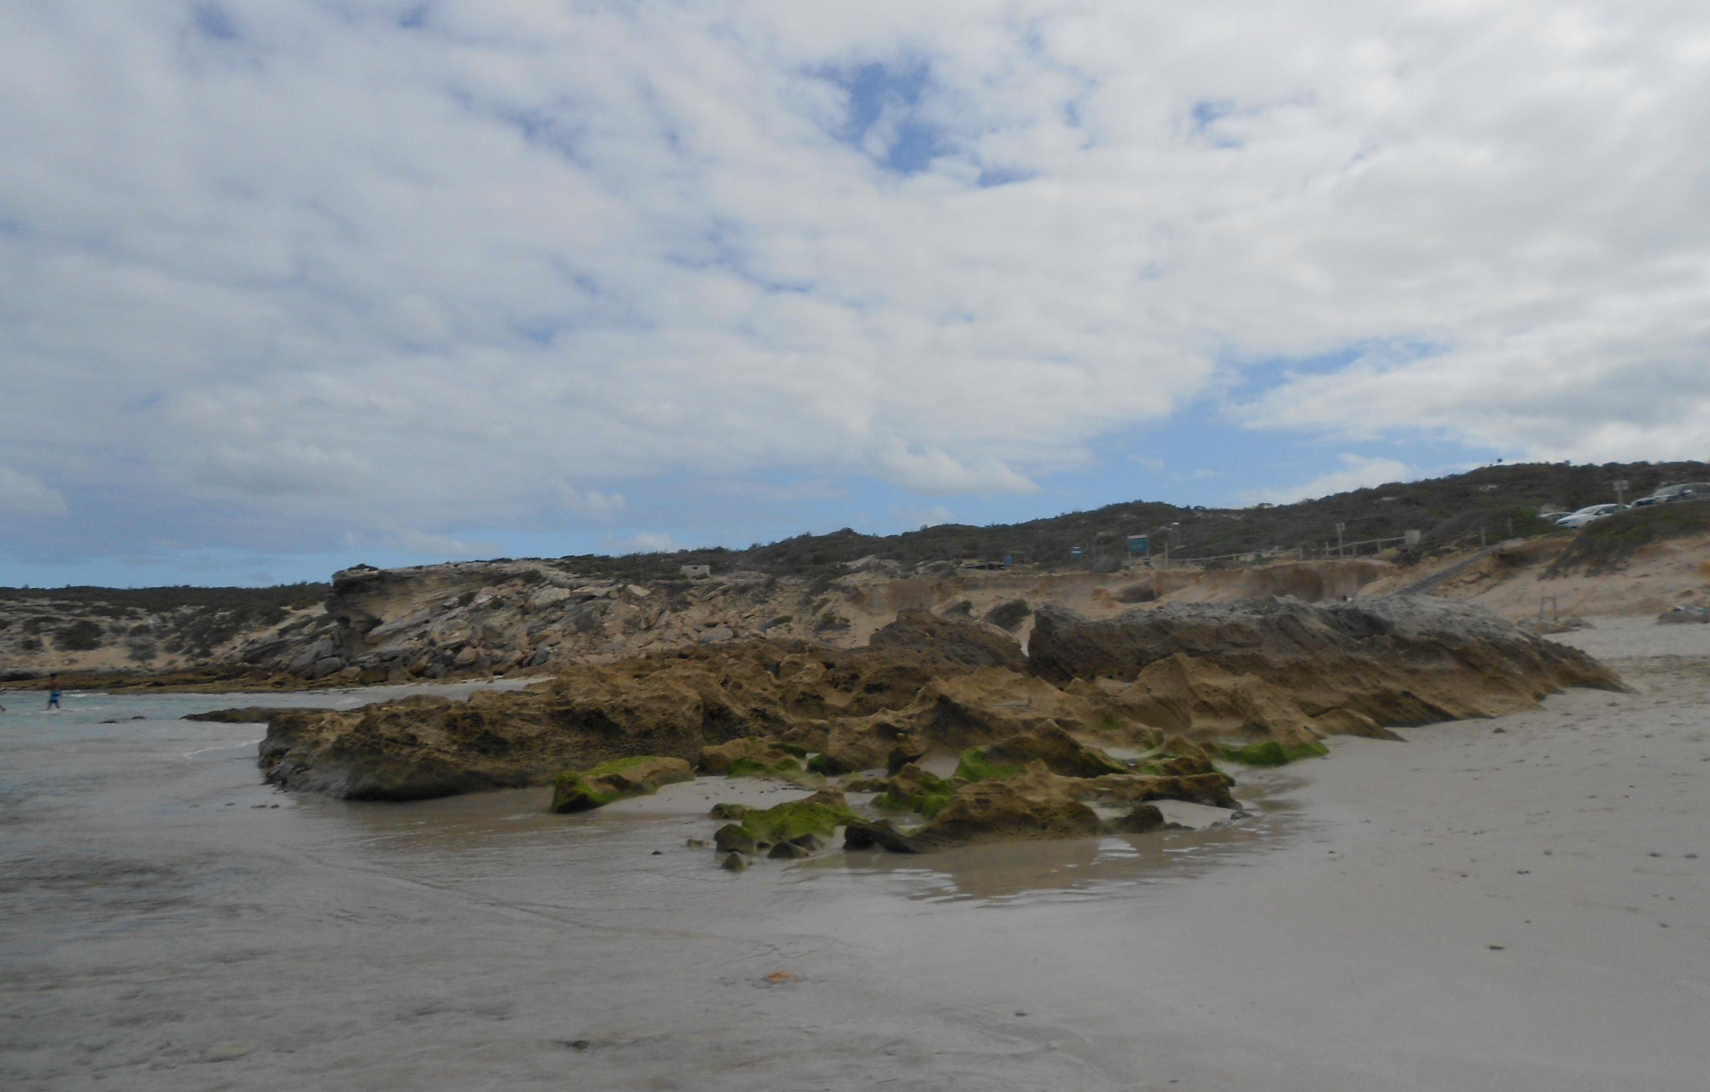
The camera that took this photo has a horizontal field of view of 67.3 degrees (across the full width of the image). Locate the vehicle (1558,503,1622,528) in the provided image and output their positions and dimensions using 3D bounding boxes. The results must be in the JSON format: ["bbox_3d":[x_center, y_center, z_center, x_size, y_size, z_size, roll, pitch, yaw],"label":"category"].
[{"bbox_3d":[42.066,-1.572,73.000,4.350,1.480,1.780,-3,-4,-22],"label":"vehicle"}]

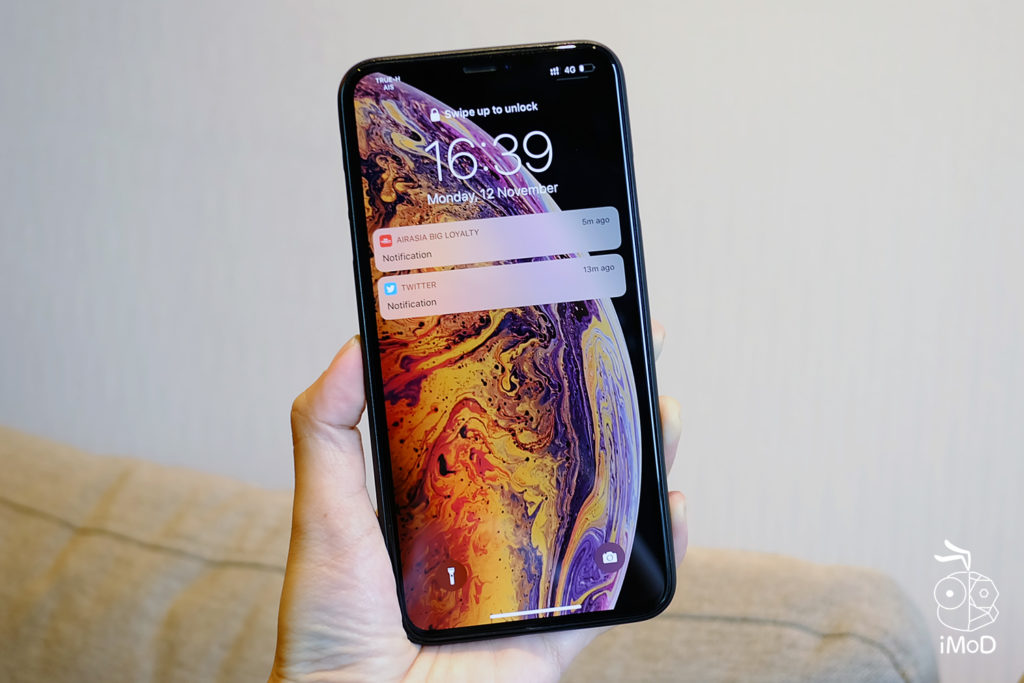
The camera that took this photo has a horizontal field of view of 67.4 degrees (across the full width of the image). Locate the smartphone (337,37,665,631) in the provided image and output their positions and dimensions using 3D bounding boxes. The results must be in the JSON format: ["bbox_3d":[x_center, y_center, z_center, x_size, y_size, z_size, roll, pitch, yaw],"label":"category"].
[{"bbox_3d":[-0.001,0.000,0.207,0.077,0.158,0.008,-6,0,-1],"label":"smartphone"}]

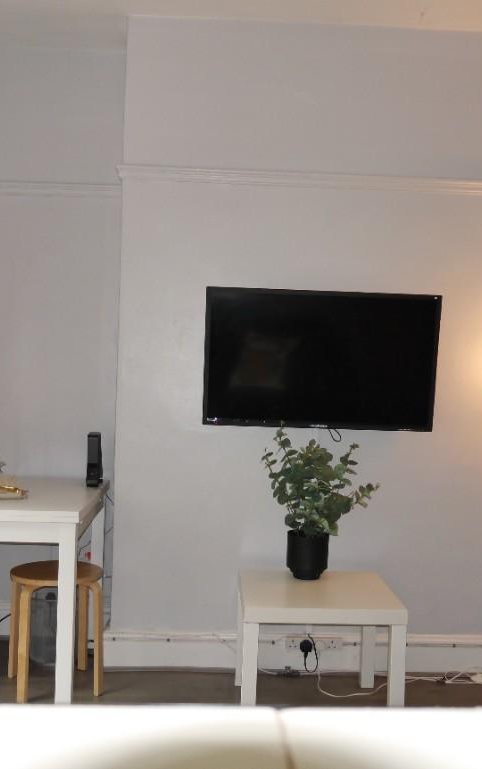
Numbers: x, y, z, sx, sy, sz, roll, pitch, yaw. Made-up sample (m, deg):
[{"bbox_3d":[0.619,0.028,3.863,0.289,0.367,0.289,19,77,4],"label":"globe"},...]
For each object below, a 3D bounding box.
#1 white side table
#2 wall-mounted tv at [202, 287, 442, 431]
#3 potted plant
[{"bbox_3d":[0.271,0.972,3.046,0.550,0.450,0.550,2,1,-2],"label":"white side table"},{"bbox_3d":[0.322,-0.101,3.338,0.930,0.550,0.070,2,9,-3],"label":"wall-mounted tv"},{"bbox_3d":[0.308,0.452,3.194,0.452,0.589,0.380,2,1,-3],"label":"potted plant"}]

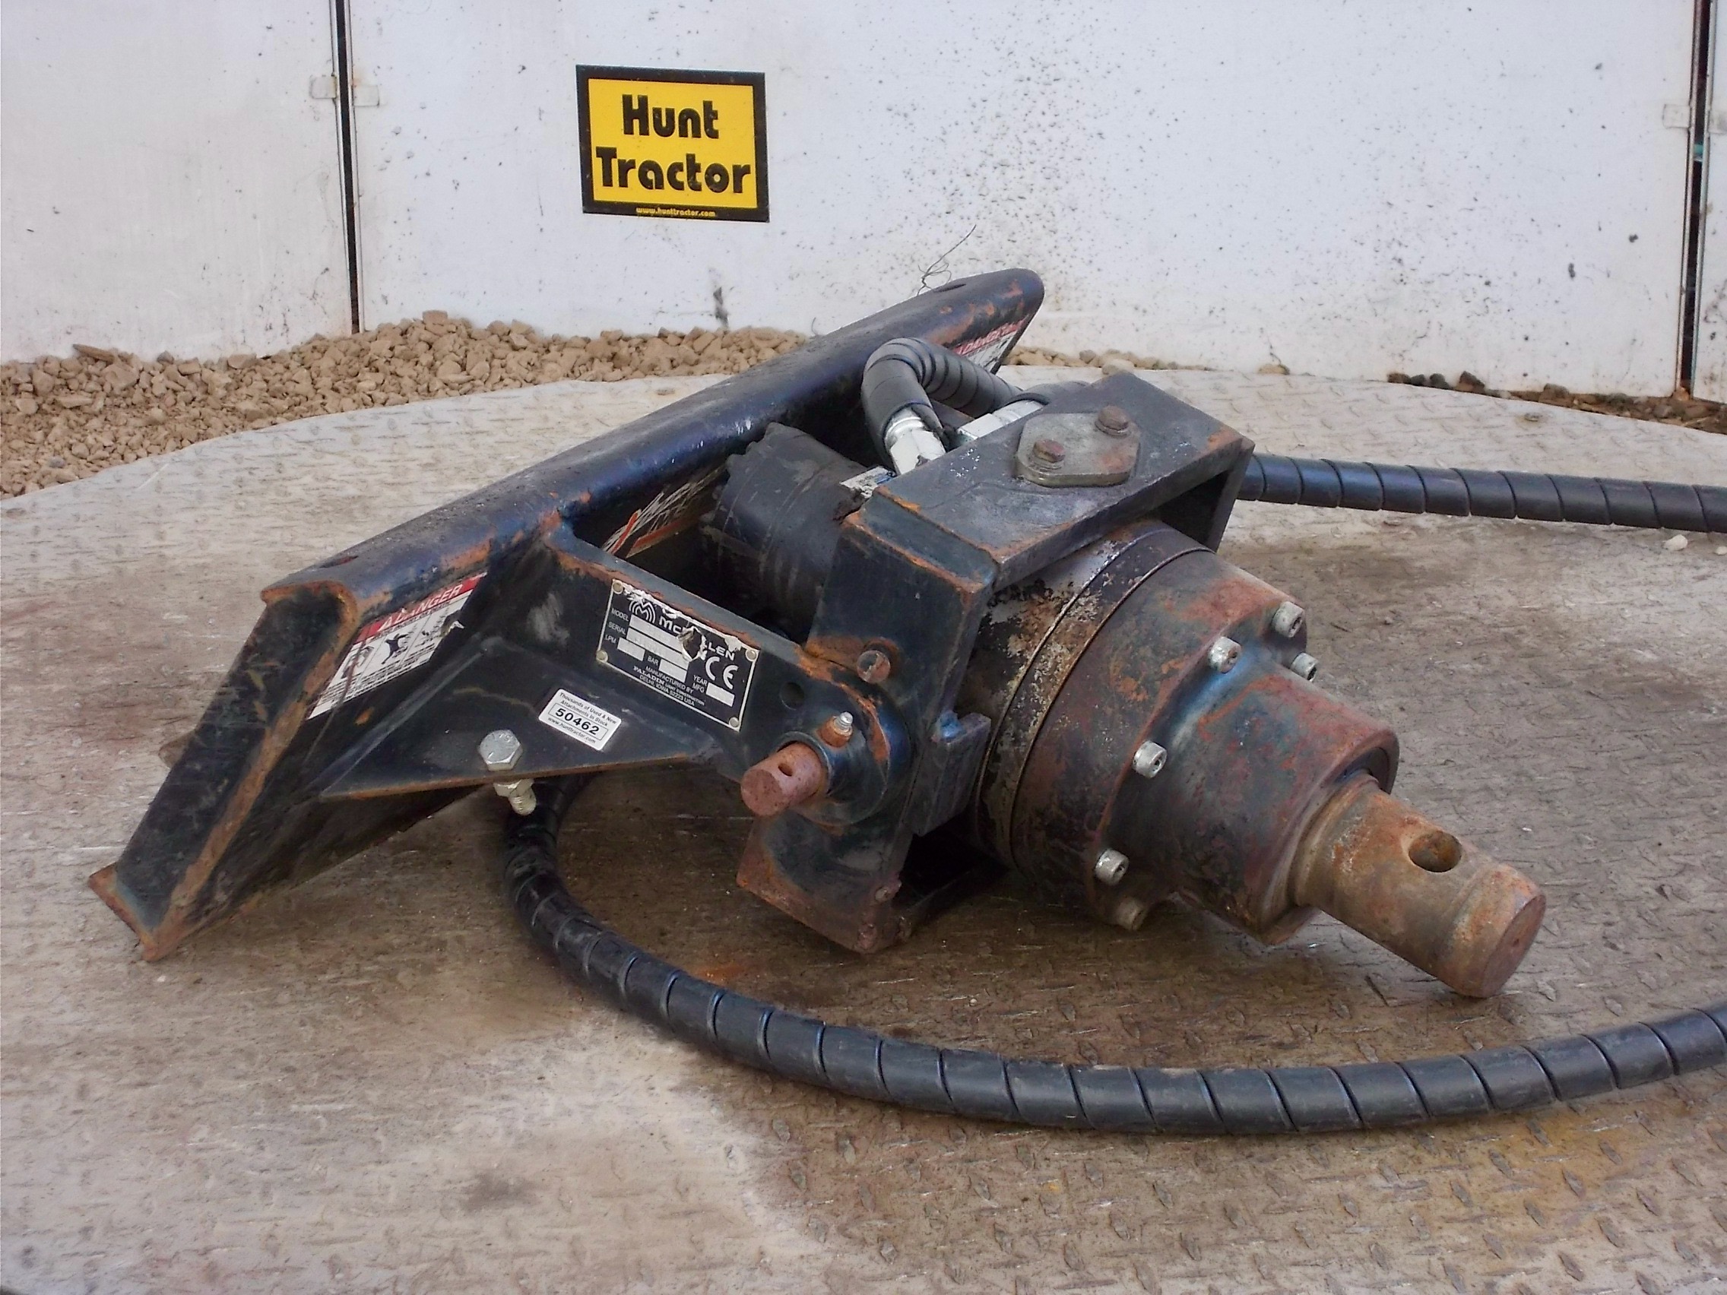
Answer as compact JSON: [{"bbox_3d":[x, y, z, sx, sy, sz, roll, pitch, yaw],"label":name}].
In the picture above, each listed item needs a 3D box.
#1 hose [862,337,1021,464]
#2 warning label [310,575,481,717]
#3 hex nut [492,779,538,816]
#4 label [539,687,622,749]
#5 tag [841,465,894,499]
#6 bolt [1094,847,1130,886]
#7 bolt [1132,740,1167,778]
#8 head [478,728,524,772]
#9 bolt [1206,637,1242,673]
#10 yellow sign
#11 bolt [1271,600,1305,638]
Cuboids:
[{"bbox_3d":[0.042,-0.136,2.622,0.055,0.087,0.191,5,20,15],"label":"hose"},{"bbox_3d":[-0.229,-0.001,2.426,0.001,0.068,0.099,44,35,13],"label":"warning label"},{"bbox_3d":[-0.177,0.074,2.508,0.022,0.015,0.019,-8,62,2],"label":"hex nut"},{"bbox_3d":[-0.142,0.036,2.487,0.038,0.001,0.019,28,69,19],"label":"label"},{"bbox_3d":[0.002,-0.085,2.547,0.018,0.001,0.042,31,31,22],"label":"tag"},{"bbox_3d":[0.122,0.108,2.438,0.010,0.015,0.015,31,31,22],"label":"bolt"},{"bbox_3d":[0.139,0.054,2.406,0.010,0.015,0.015,31,31,22],"label":"bolt"},{"bbox_3d":[-0.182,0.051,2.474,0.022,0.008,0.019,-8,62,2],"label":"head"},{"bbox_3d":[0.177,0.004,2.420,0.010,0.015,0.015,31,31,22],"label":"bolt"},{"bbox_3d":[-0.130,-0.345,3.380,0.131,0.104,0.001,2,19,7],"label":"yellow sign"},{"bbox_3d":[0.212,-0.014,2.472,0.010,0.015,0.015,31,31,22],"label":"bolt"}]

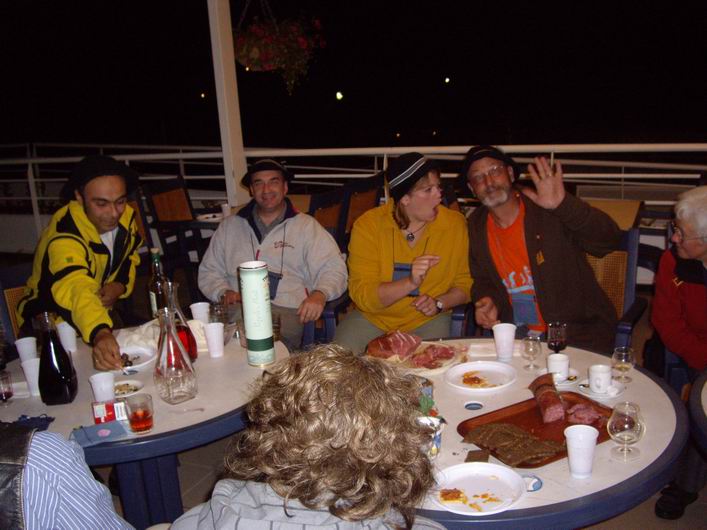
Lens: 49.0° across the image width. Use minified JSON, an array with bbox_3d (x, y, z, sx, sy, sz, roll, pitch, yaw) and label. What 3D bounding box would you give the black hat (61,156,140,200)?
[{"bbox_3d":[-0.926,-0.319,2.830,0.260,0.150,0.280,-11,31,-25],"label":"black hat"}]

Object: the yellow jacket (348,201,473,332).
[{"bbox_3d":[0.215,-0.006,2.930,0.480,0.520,0.380,-4,15,2],"label":"yellow jacket"}]

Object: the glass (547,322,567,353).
[{"bbox_3d":[0.592,0.226,2.253,0.061,0.125,0.061,-5,14,0],"label":"glass"}]

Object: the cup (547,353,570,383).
[{"bbox_3d":[0.567,0.284,2.150,0.062,0.066,0.062,-5,14,1],"label":"cup"}]

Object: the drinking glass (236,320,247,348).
[{"bbox_3d":[-0.350,0.238,2.670,0.070,0.085,0.070,-5,14,0],"label":"drinking glass"}]

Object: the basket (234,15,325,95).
[{"bbox_3d":[-0.460,-1.263,4.700,0.540,0.460,0.520,-4,15,0],"label":"basket"}]

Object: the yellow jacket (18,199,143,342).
[{"bbox_3d":[-1.073,0.049,3.050,0.480,0.560,0.440,-15,17,-34],"label":"yellow jacket"}]

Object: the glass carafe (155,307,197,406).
[{"bbox_3d":[-0.517,0.255,2.221,0.112,0.255,0.112,9,19,43],"label":"glass carafe"}]

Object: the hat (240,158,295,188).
[{"bbox_3d":[-0.379,-0.403,3.420,0.235,0.125,0.260,-4,15,1],"label":"hat"}]

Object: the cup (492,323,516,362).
[{"bbox_3d":[0.445,0.232,2.295,0.071,0.098,0.071,-4,15,1],"label":"cup"}]

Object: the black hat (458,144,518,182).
[{"bbox_3d":[0.518,-0.390,2.980,0.235,0.135,0.255,-13,2,18],"label":"black hat"}]

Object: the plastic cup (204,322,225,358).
[{"bbox_3d":[-0.459,0.250,2.610,0.067,0.101,0.067,-5,14,0],"label":"plastic cup"}]

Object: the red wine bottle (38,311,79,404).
[{"bbox_3d":[-0.868,0.265,2.227,0.120,0.260,0.120,-4,15,0],"label":"red wine bottle"}]

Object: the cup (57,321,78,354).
[{"bbox_3d":[-0.979,0.248,2.653,0.069,0.095,0.069,-4,15,0],"label":"cup"}]

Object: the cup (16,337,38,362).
[{"bbox_3d":[-1.046,0.297,2.484,0.069,0.095,0.069,-4,15,0],"label":"cup"}]

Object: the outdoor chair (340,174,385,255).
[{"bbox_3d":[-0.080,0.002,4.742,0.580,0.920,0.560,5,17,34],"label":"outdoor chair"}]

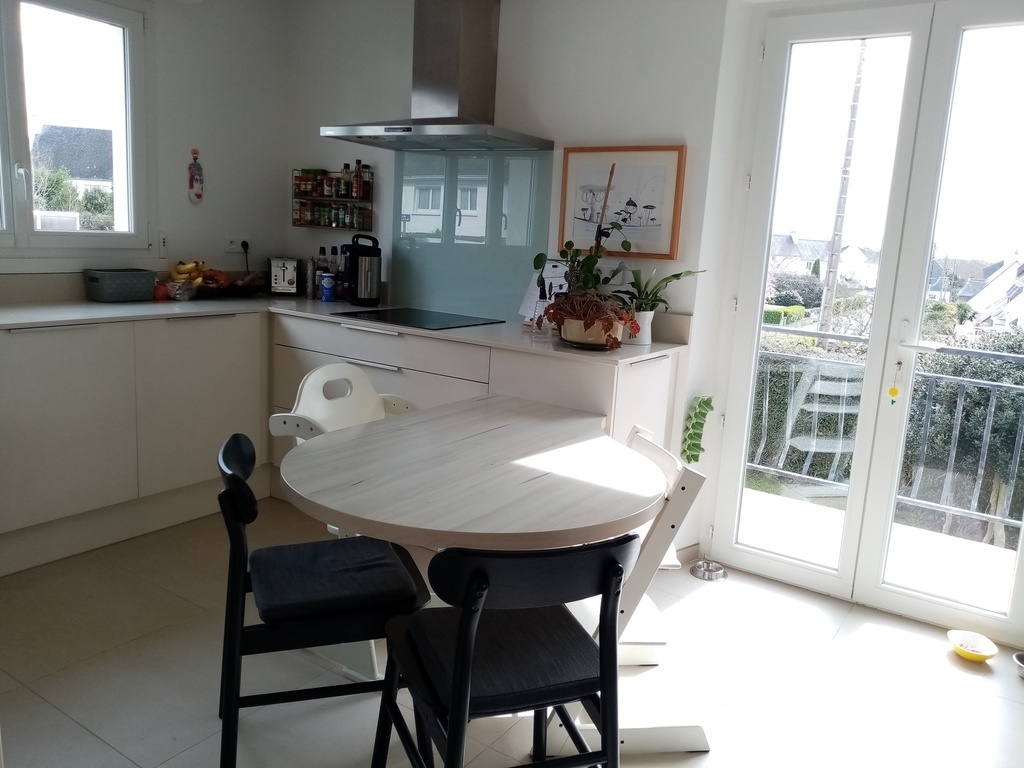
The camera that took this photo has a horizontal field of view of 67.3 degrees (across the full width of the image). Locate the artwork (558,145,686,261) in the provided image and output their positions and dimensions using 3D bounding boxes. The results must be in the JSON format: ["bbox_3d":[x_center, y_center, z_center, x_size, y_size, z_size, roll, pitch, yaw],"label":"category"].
[{"bbox_3d":[0.431,-0.732,3.102,0.535,0.425,0.022,11,13,33],"label":"artwork"}]

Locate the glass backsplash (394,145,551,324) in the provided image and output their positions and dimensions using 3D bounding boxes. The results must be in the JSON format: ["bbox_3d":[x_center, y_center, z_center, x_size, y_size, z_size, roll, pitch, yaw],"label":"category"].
[{"bbox_3d":[-0.221,-0.693,3.561,0.905,0.751,0.012,11,13,33],"label":"glass backsplash"}]

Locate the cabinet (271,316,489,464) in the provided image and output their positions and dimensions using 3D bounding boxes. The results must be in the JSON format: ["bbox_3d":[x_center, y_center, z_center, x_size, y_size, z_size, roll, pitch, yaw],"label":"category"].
[{"bbox_3d":[-0.435,0.105,3.484,1.205,0.772,0.575,11,13,33],"label":"cabinet"}]

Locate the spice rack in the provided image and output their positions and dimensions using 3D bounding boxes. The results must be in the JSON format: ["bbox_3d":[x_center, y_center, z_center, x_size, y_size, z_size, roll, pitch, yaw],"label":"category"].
[{"bbox_3d":[-0.932,-0.960,3.958,0.500,0.325,0.094,11,13,33],"label":"spice rack"}]

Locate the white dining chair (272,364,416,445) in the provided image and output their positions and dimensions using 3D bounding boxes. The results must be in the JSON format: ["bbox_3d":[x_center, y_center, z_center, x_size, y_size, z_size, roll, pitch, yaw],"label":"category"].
[{"bbox_3d":[-0.438,0.391,2.465,0.530,0.885,0.460,11,13,33],"label":"white dining chair"}]

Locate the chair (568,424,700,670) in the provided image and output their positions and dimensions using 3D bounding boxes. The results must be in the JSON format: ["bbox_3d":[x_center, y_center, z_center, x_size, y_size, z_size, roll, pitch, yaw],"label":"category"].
[{"bbox_3d":[0.284,0.540,2.165,0.490,0.790,0.455,2,11,-7],"label":"chair"}]

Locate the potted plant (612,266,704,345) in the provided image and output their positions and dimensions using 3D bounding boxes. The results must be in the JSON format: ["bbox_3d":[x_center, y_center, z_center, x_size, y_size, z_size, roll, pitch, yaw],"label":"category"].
[{"bbox_3d":[0.553,-0.295,2.925,0.300,0.301,0.250,11,13,33],"label":"potted plant"}]

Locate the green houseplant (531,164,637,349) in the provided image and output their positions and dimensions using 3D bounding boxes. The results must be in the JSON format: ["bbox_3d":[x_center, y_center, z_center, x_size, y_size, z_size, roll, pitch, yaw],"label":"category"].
[{"bbox_3d":[0.289,-0.470,2.822,0.330,0.655,0.320,11,13,33],"label":"green houseplant"}]

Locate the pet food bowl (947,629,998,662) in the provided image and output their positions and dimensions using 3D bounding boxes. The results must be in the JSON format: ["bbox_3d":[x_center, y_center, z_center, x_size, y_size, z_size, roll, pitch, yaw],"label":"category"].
[{"bbox_3d":[1.569,0.904,2.625,0.155,0.045,0.155,11,13,33],"label":"pet food bowl"}]

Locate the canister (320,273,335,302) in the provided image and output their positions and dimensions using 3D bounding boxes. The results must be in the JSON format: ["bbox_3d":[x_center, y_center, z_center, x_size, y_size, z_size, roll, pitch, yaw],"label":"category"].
[{"bbox_3d":[-0.928,-0.490,3.903,0.070,0.142,0.070,1,11,-13],"label":"canister"}]

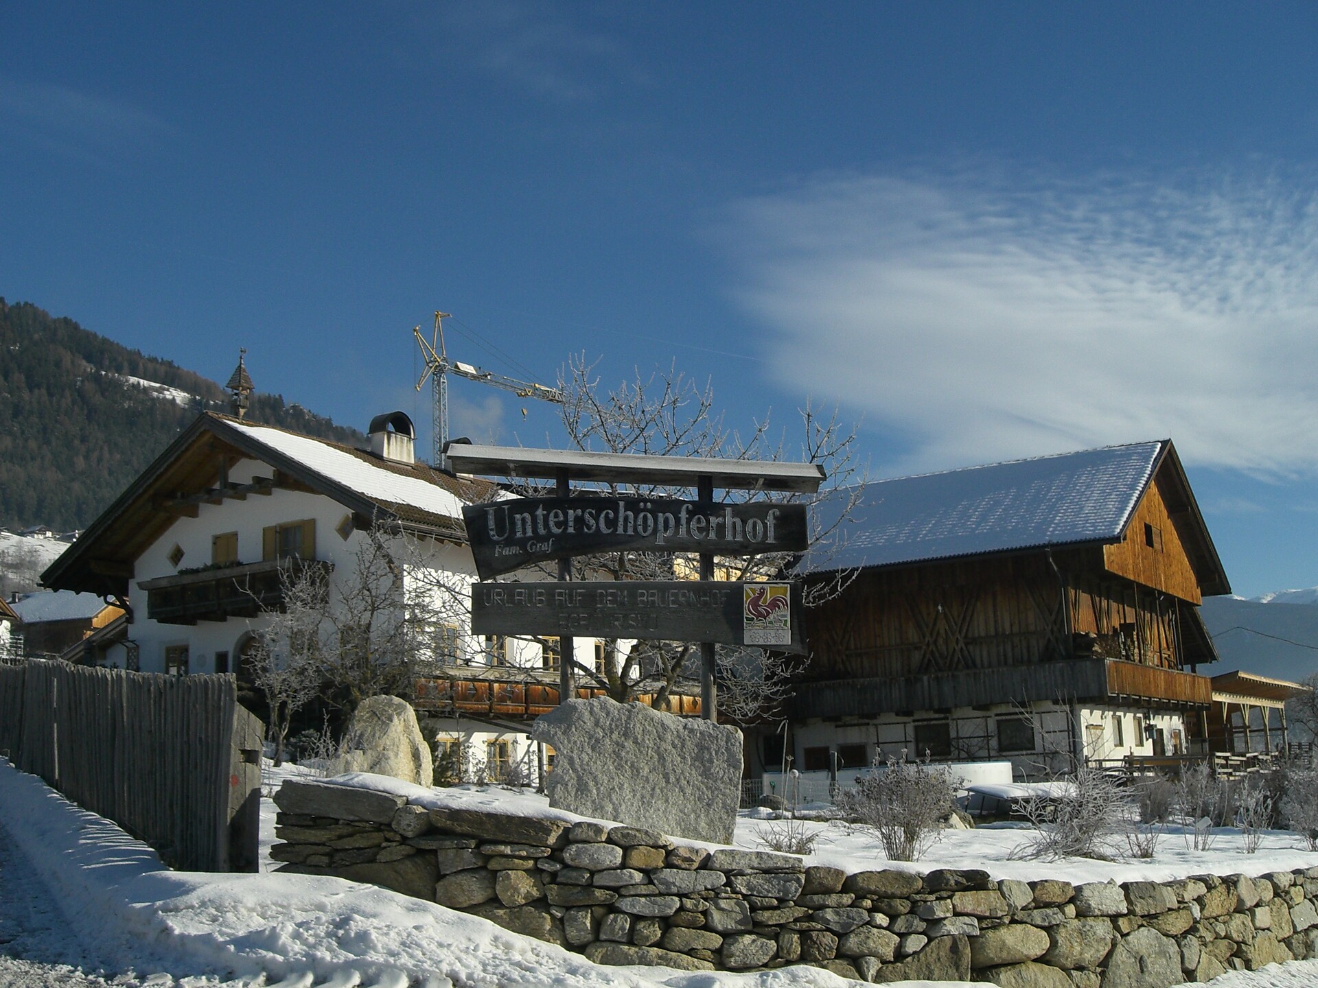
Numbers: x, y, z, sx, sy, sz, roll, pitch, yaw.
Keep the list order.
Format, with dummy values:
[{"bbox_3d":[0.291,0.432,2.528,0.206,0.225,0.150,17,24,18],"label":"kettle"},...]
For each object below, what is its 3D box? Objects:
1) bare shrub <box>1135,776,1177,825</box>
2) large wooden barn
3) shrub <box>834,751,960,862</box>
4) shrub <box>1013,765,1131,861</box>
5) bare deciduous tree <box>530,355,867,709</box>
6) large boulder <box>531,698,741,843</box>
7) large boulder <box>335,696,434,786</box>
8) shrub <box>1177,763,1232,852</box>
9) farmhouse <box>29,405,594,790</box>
[{"bbox_3d":[6.696,4.143,19.500,0.538,0.659,0.550,-6,-12,18],"label":"bare shrub"},{"bbox_3d":[13.771,5.048,56.627,13.596,12.522,18.911,-9,-13,31],"label":"large wooden barn"},{"bbox_3d":[2.257,2.959,13.700,1.154,1.042,1.050,-4,-11,8],"label":"shrub"},{"bbox_3d":[3.829,2.956,13.400,1.055,0.878,1.000,-5,-12,15],"label":"shrub"},{"bbox_3d":[0.548,1.124,20.000,4.529,6.017,4.400,-3,-11,1],"label":"bare deciduous tree"},{"bbox_3d":[-0.193,2.355,12.300,1.741,1.222,0.800,-2,-11,-1],"label":"large boulder"},{"bbox_3d":[-2.713,2.431,14.200,0.961,0.920,0.800,0,-12,-11],"label":"large boulder"},{"bbox_3d":[5.356,3.067,14.200,0.539,0.860,0.500,-6,-12,19],"label":"shrub"},{"bbox_3d":[-8.887,3.775,44.121,13.811,10.851,12.726,-9,-13,31],"label":"farmhouse"}]

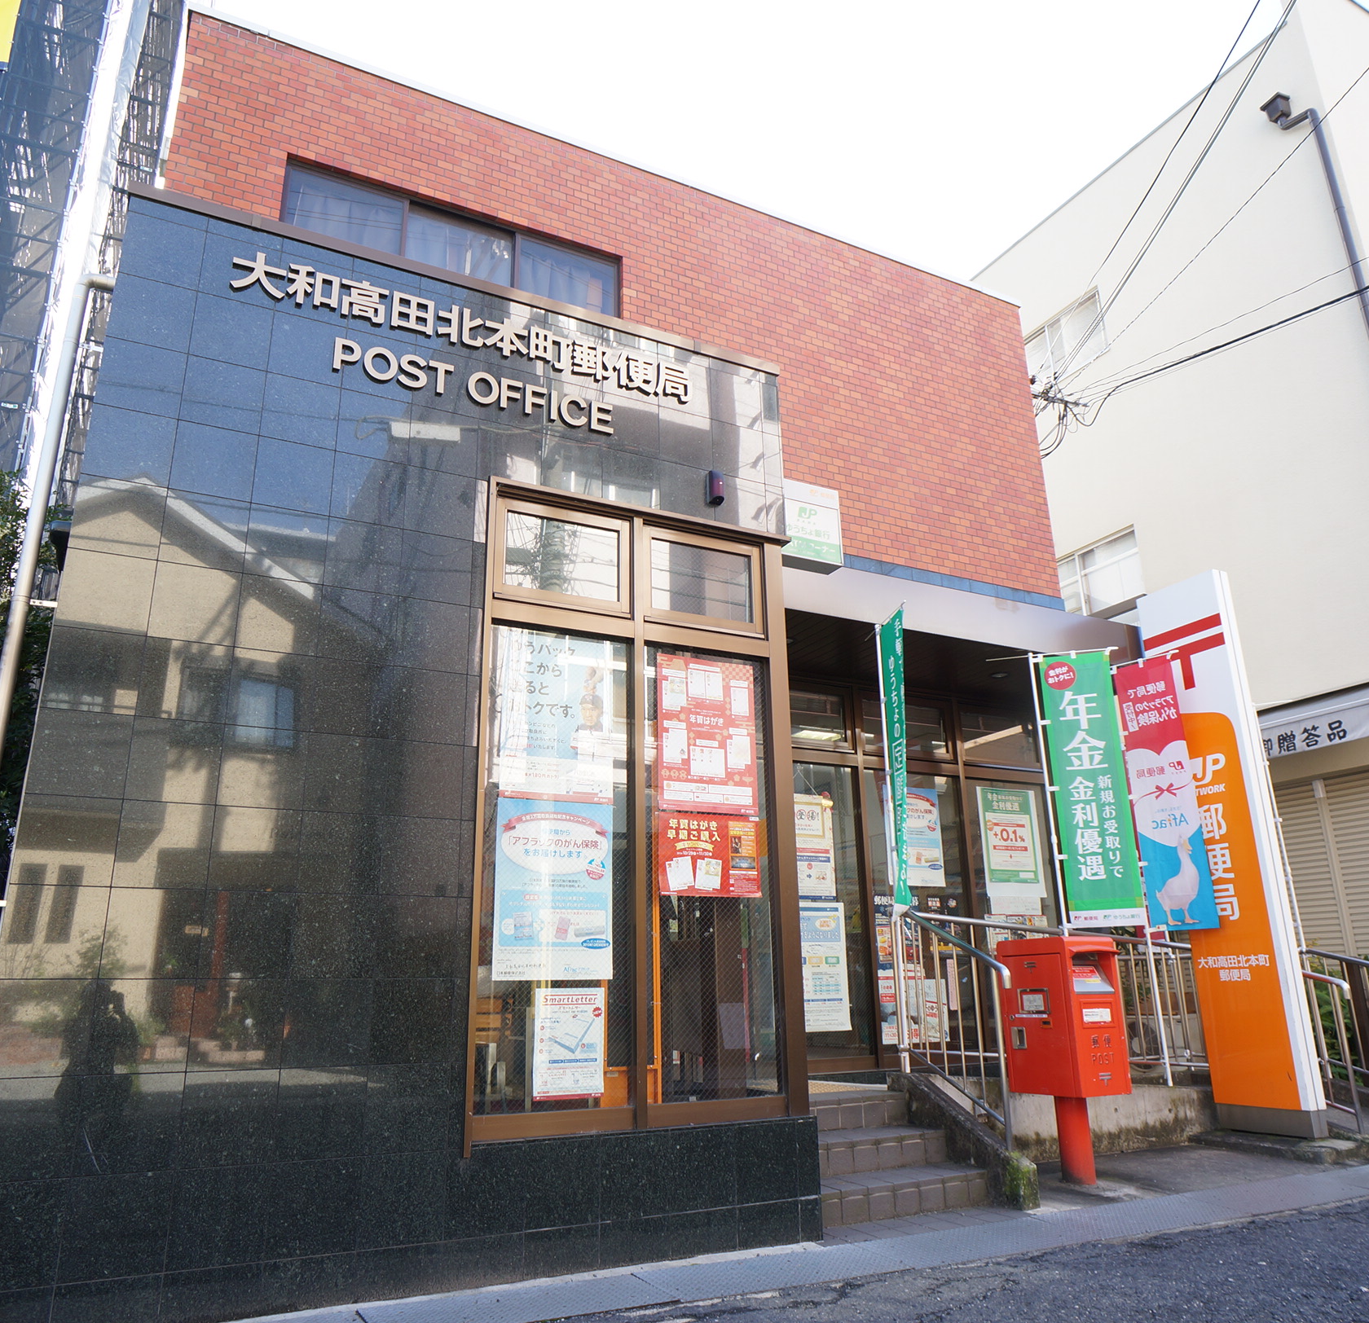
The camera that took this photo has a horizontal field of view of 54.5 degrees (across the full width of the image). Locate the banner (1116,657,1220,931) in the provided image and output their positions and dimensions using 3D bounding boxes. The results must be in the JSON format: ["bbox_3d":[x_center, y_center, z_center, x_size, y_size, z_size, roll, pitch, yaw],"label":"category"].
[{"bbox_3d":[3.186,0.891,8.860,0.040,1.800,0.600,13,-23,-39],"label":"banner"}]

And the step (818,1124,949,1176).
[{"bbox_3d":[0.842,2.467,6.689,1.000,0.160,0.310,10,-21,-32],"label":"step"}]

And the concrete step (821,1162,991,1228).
[{"bbox_3d":[0.926,2.521,6.283,1.060,0.160,0.310,10,-21,-32],"label":"concrete step"}]

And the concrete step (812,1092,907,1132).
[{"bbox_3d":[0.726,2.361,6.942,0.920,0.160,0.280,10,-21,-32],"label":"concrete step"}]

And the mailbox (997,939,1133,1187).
[{"bbox_3d":[2.159,2.238,7.480,0.400,1.300,0.520,10,-21,-33],"label":"mailbox"}]

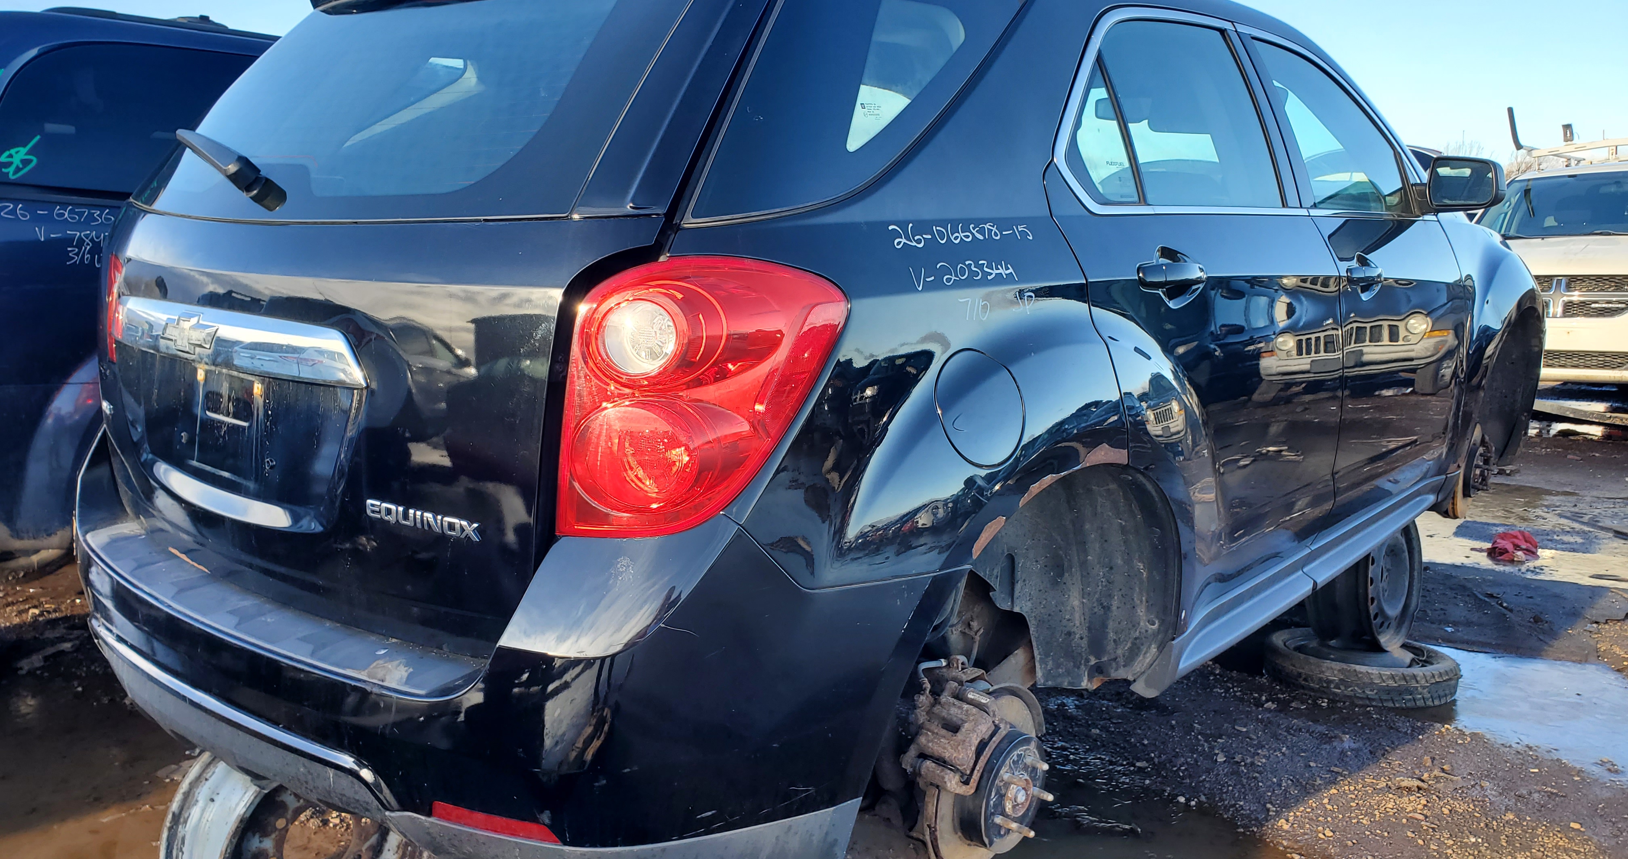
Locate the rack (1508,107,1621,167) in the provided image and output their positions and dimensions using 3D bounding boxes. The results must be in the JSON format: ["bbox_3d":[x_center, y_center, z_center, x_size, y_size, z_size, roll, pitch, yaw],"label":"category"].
[{"bbox_3d":[6.527,-2.329,9.632,1.450,0.450,1.800,9,15,40],"label":"rack"}]

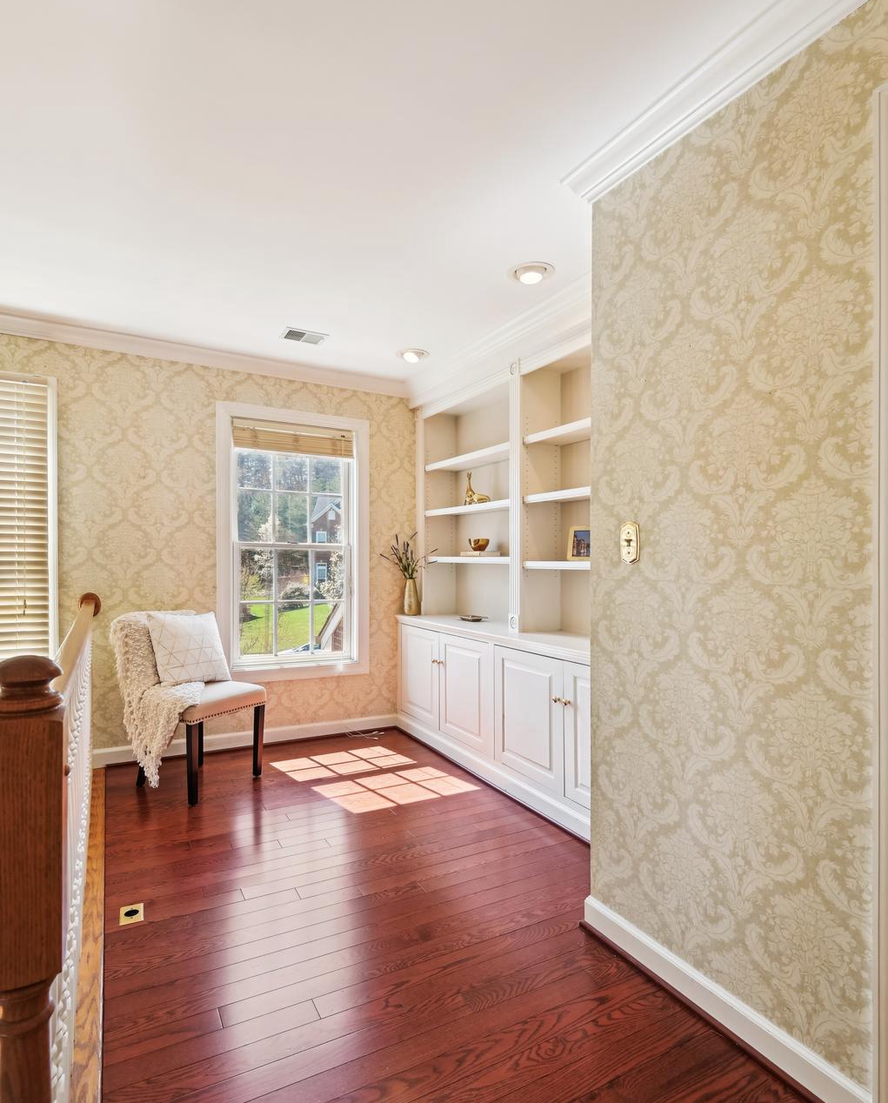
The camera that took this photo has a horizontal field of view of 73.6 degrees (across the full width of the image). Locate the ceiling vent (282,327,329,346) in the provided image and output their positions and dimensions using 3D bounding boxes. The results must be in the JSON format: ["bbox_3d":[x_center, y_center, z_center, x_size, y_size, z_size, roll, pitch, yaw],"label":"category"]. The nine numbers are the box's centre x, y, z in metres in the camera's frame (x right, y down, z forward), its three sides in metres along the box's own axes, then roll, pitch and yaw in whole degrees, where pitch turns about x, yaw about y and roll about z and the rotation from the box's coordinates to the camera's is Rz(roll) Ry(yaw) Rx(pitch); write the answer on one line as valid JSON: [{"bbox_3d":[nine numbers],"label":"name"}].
[{"bbox_3d":[-0.790,-1.210,3.350,0.245,0.020,0.190,1,-1,-29],"label":"ceiling vent"}]

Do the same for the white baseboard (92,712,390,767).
[{"bbox_3d":[-1.164,1.184,3.785,1.838,0.095,0.020,1,-1,-27],"label":"white baseboard"}]

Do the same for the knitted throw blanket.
[{"bbox_3d":[-1.423,0.755,3.155,0.537,0.844,0.414,0,-1,28],"label":"knitted throw blanket"}]

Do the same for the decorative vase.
[{"bbox_3d":[-0.233,0.326,4.237,0.106,0.263,0.106,0,-1,0],"label":"decorative vase"}]

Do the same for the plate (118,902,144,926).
[{"bbox_3d":[-1.037,1.206,1.972,0.072,0.008,0.110,1,-1,-29],"label":"plate"}]

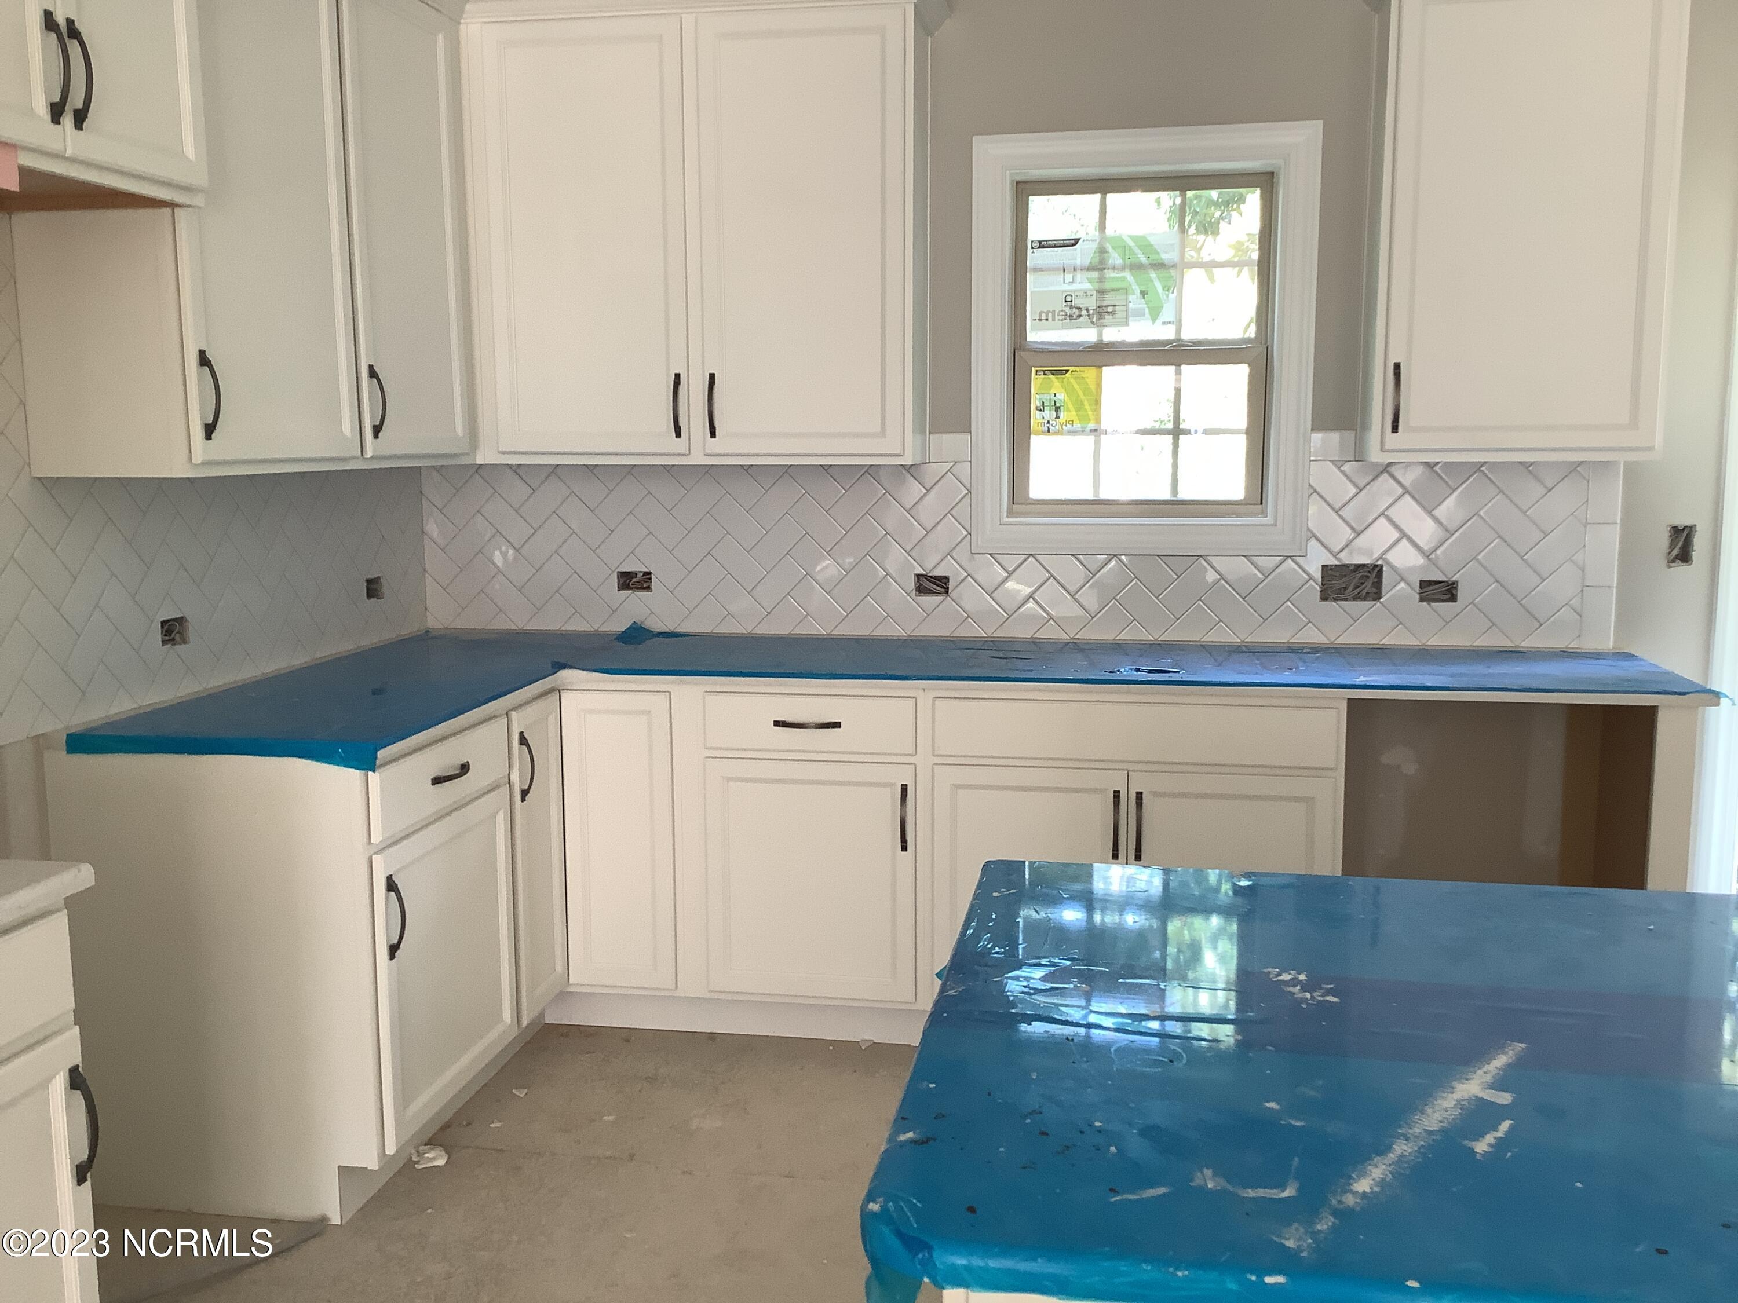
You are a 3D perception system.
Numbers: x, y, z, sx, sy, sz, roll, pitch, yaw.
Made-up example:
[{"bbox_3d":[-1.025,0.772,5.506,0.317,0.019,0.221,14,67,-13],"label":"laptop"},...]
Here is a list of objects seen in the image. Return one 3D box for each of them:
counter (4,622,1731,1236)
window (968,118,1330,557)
[{"bbox_3d":[0.179,0.527,3.385,3.135,0.908,1.557,1,8,10],"label":"counter"},{"bbox_3d":[0.690,-0.773,3.951,0.847,1.048,0.125,1,8,10],"label":"window"}]

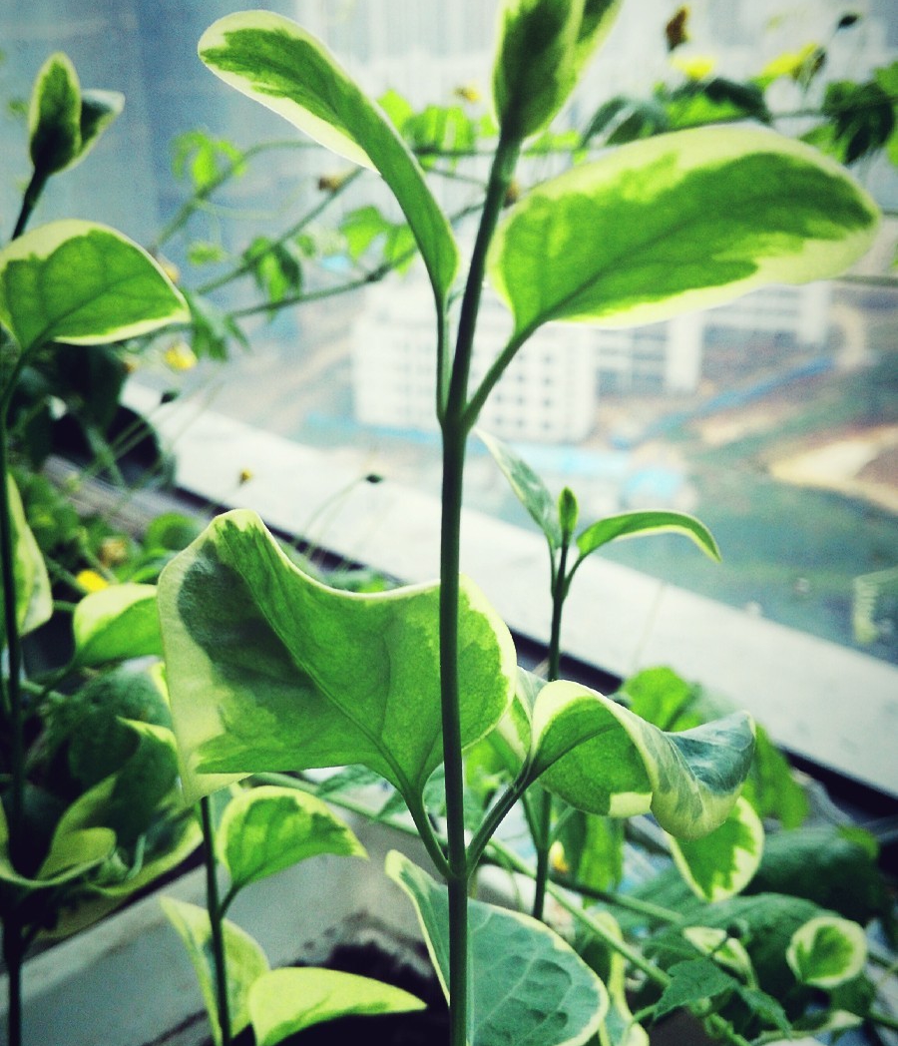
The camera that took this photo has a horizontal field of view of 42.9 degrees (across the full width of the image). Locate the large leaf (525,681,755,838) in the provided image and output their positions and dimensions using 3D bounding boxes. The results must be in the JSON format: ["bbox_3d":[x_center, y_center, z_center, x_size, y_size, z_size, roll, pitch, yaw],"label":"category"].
[{"bbox_3d":[0.038,0.046,0.225,0.043,0.024,0.024,-2,25,0],"label":"large leaf"}]

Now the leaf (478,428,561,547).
[{"bbox_3d":[0.016,-0.008,0.262,0.008,0.029,0.012,-34,0,34],"label":"leaf"}]

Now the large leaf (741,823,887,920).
[{"bbox_3d":[0.109,0.105,0.340,0.041,0.020,0.026,-2,25,0],"label":"large leaf"}]

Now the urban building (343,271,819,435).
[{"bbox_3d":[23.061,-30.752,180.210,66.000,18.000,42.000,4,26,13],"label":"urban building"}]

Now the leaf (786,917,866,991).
[{"bbox_3d":[0.102,0.117,0.310,0.022,0.019,0.009,3,9,19],"label":"leaf"}]

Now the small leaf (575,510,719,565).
[{"bbox_3d":[0.044,0.003,0.255,0.031,0.009,0.012,-2,25,0],"label":"small leaf"}]

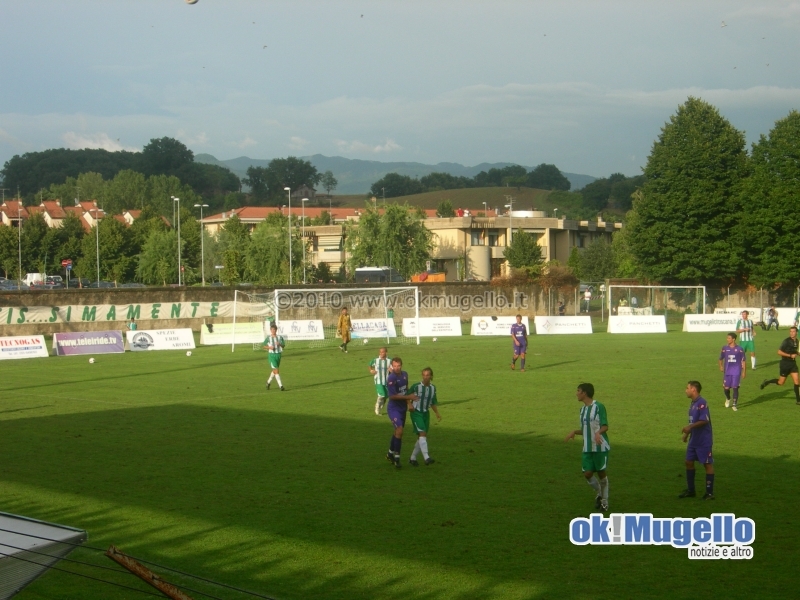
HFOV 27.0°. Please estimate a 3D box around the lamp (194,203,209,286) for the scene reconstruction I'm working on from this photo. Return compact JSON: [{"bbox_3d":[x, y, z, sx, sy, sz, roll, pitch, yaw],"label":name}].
[{"bbox_3d":[-17.180,-4.241,145.069,1.300,8.165,0.300,-1,1,18],"label":"lamp"}]

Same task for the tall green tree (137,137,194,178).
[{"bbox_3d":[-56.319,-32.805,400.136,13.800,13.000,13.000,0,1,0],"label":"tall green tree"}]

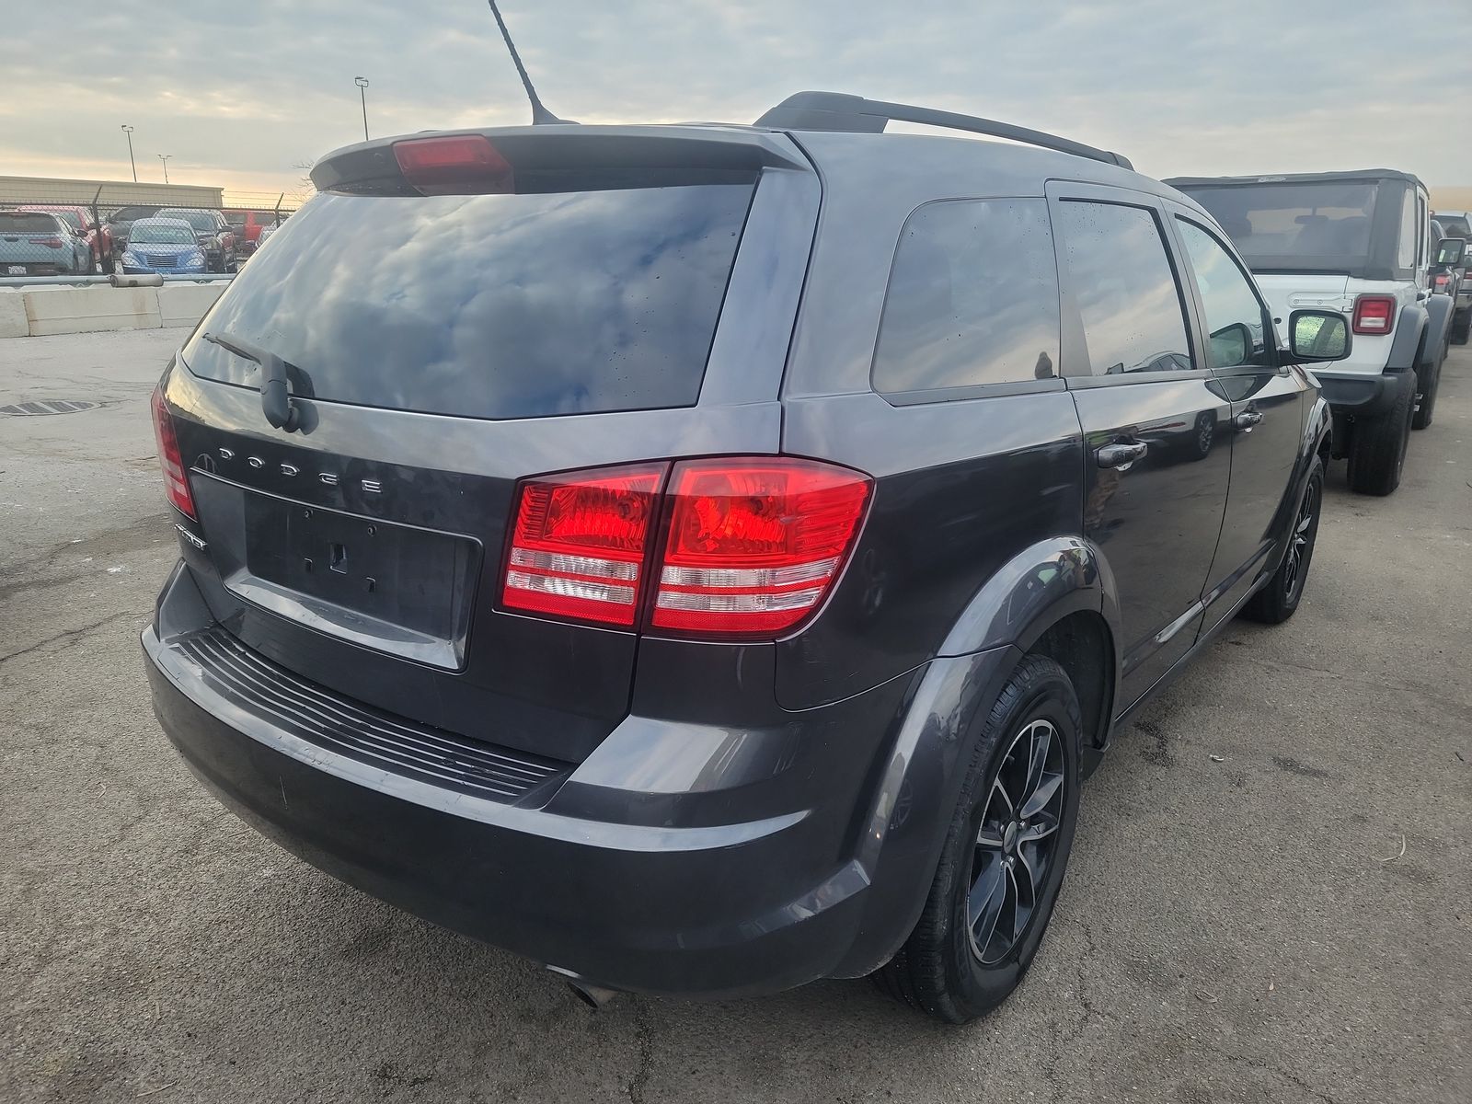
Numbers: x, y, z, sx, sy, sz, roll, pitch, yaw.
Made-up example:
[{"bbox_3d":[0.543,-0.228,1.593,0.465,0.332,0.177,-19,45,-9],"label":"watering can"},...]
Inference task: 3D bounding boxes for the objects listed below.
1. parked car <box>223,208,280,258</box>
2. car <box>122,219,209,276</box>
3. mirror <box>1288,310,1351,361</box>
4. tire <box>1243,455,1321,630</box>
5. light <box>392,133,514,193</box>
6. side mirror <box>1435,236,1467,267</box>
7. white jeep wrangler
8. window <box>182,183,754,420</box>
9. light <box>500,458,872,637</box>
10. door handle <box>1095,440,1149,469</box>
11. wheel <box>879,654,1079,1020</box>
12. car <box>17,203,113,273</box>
[{"bbox_3d":[-18.232,-11.749,37.707,1.930,1.770,4.900,-1,17,-5],"label":"parked car"},{"bbox_3d":[-13.700,-7.168,24.473,1.710,1.600,4.290,-9,19,-27],"label":"car"},{"bbox_3d":[1.849,-0.686,3.235,0.180,0.160,0.110,12,20,36],"label":"mirror"},{"bbox_3d":[2.267,-0.068,4.308,0.225,0.715,0.715,12,20,36],"label":"tire"},{"bbox_3d":[-0.487,-0.658,1.745,0.245,0.090,0.075,12,20,36],"label":"light"},{"bbox_3d":[5.432,-2.281,7.756,0.210,0.200,0.110,12,20,35],"label":"side mirror"},{"bbox_3d":[4.315,-1.761,7.871,1.900,1.900,4.600,12,20,35],"label":"white jeep wrangler"},{"bbox_3d":[-0.550,-0.452,1.746,1.380,0.420,0.110,12,-20,36],"label":"window"},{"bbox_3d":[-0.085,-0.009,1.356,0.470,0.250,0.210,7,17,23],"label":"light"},{"bbox_3d":[0.721,-0.182,1.912,0.055,0.045,0.250,12,20,36],"label":"door handle"},{"bbox_3d":[0.466,0.532,2.016,0.225,0.715,0.715,12,20,36],"label":"wheel"},{"bbox_3d":[-17.438,-7.922,26.309,1.950,1.850,5.000,-6,17,-22],"label":"car"}]

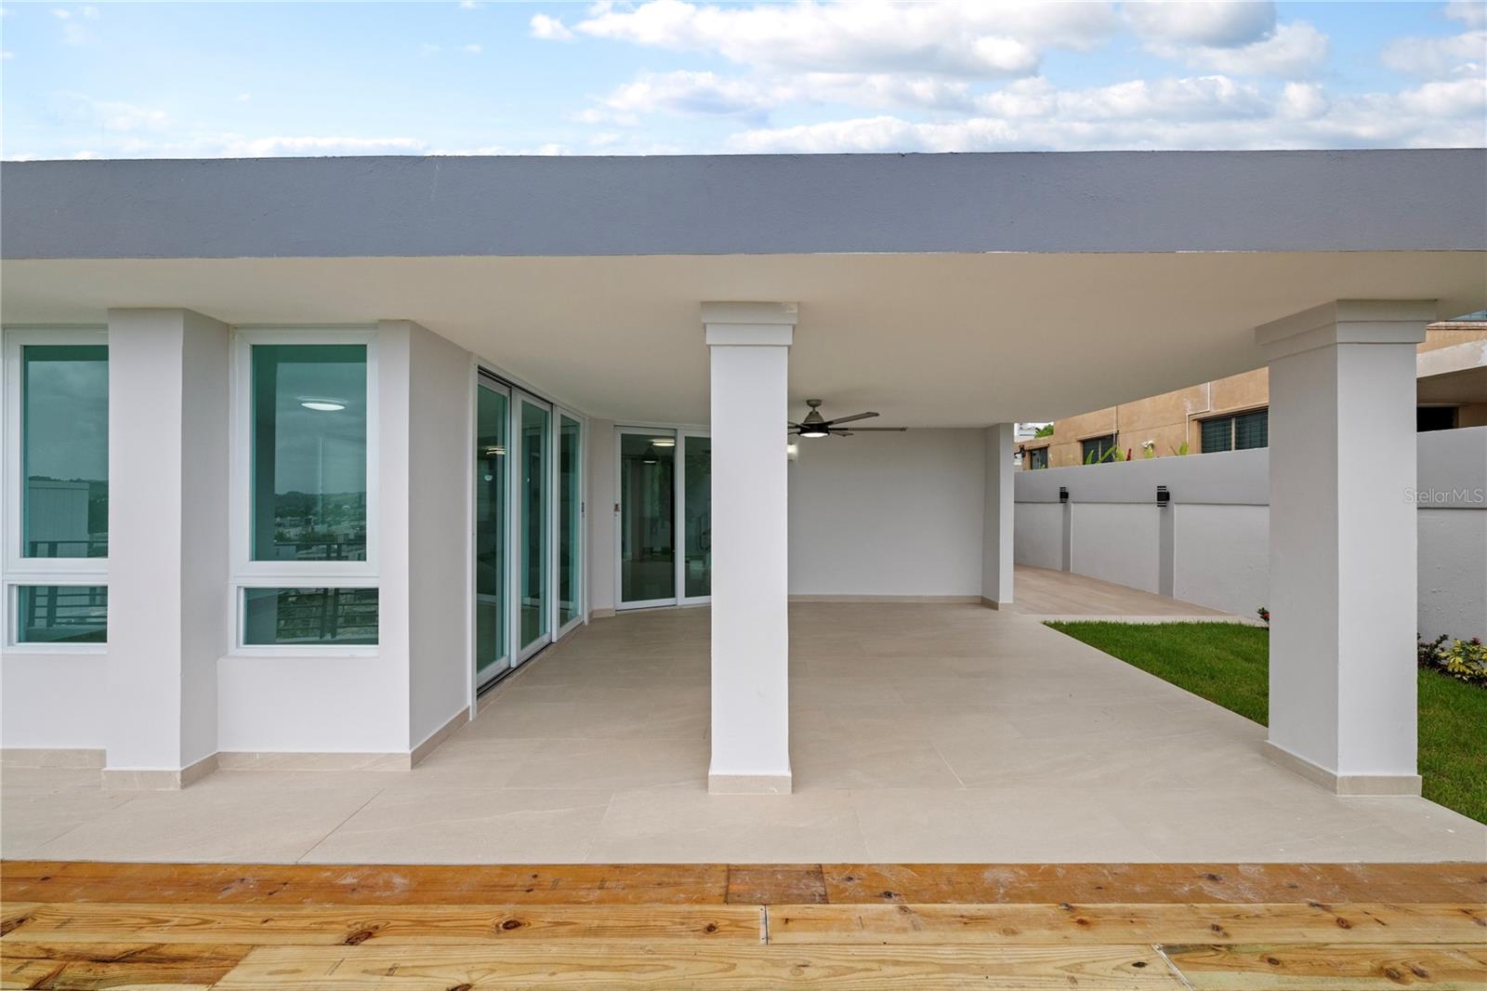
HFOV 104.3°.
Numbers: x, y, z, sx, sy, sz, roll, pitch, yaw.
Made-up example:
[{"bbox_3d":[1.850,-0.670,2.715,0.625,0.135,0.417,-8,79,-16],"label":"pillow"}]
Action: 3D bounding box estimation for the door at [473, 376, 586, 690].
[{"bbox_3d":[-1.947,0.293,5.487,0.150,2.397,2.832,0,0,0],"label":"door"}]

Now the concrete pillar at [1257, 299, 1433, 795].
[{"bbox_3d":[3.193,0.267,3.109,0.490,2.460,0.480,0,0,0],"label":"concrete pillar"}]

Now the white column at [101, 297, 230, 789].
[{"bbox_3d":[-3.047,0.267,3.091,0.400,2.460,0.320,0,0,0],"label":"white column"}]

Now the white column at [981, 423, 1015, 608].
[{"bbox_3d":[3.450,0.300,7.817,0.218,2.460,0.500,0,0,0],"label":"white column"}]

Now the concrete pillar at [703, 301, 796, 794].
[{"bbox_3d":[0.033,0.267,3.110,0.481,2.460,0.481,0,0,0],"label":"concrete pillar"}]

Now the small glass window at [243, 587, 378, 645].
[{"bbox_3d":[-2.474,0.686,3.302,0.789,0.351,0.080,0,0,0],"label":"small glass window"}]

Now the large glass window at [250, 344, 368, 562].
[{"bbox_3d":[-2.466,-0.237,3.282,0.692,1.266,0.080,0,0,0],"label":"large glass window"}]

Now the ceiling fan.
[{"bbox_3d":[0.699,-0.766,5.703,1.840,0.358,1.680,0,0,0],"label":"ceiling fan"}]

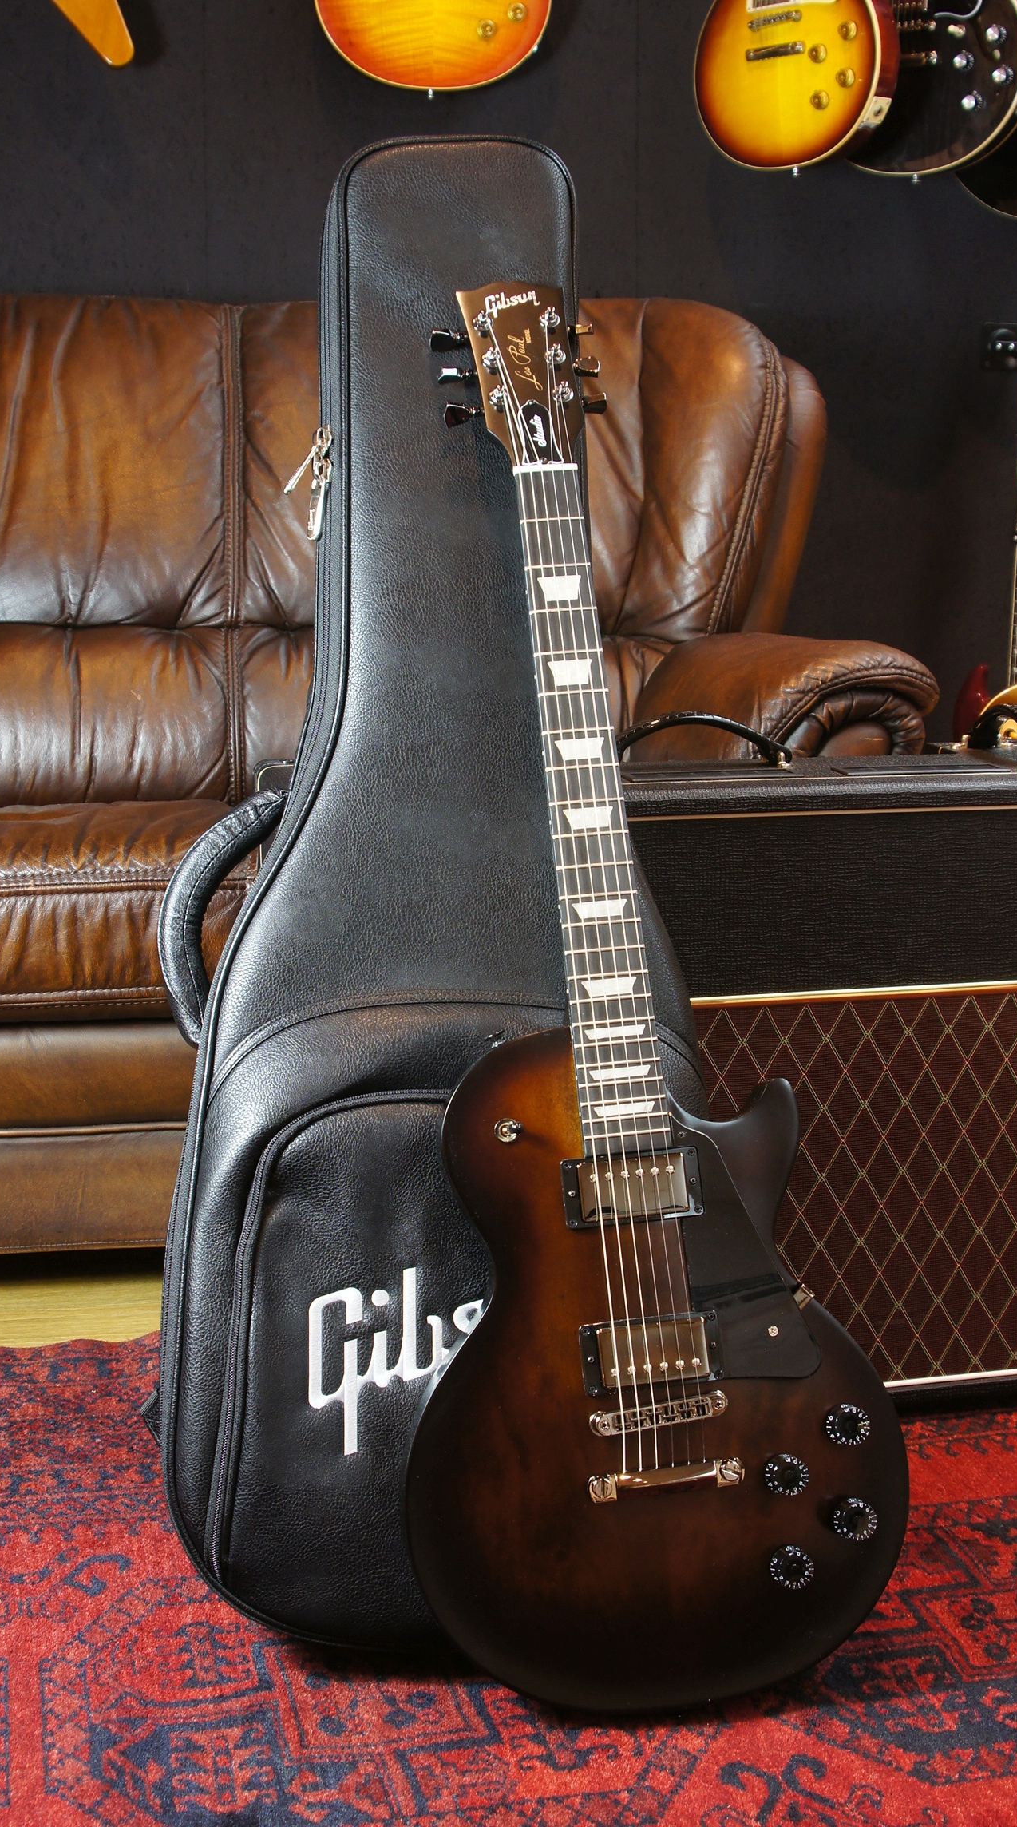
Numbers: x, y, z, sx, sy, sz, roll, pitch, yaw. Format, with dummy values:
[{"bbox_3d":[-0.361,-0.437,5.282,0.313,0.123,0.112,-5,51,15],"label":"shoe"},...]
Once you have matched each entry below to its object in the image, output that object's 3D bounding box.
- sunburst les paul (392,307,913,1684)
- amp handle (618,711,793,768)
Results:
[{"bbox_3d":[0.056,0.023,1.421,0.328,0.987,0.097,-5,-11,-8],"label":"sunburst les paul"},{"bbox_3d":[0.164,-0.153,1.878,0.182,0.052,0.029,-2,10,-11],"label":"amp handle"}]

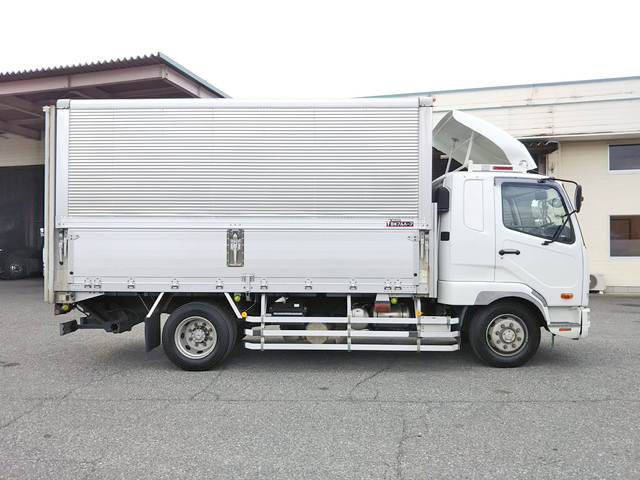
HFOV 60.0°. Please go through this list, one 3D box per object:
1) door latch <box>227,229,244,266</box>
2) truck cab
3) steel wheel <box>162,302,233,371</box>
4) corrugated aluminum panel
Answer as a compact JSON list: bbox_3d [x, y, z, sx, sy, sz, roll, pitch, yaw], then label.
[{"bbox_3d":[-1.020,0.096,6.690,0.210,0.455,0.060,0,-1,2],"label":"door latch"},{"bbox_3d":[2.400,-0.020,7.800,1.970,3.100,2.250,0,-1,2],"label":"truck cab"},{"bbox_3d":[-1.507,1.197,6.880,0.830,0.830,0.270,0,-1,2],"label":"steel wheel"},{"bbox_3d":[-0.927,-0.979,6.690,4.240,1.400,0.060,0,-1,2],"label":"corrugated aluminum panel"}]

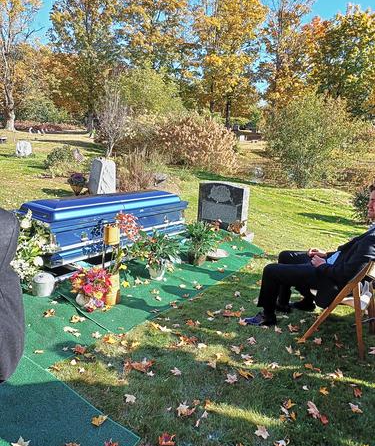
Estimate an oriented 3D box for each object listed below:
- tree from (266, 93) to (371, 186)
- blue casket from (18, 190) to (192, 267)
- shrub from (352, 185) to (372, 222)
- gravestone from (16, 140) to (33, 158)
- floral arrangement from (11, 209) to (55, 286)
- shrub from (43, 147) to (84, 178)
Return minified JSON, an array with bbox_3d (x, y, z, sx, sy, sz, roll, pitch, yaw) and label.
[{"bbox_3d":[4.680,-3.006,13.000,3.850,3.400,3.500,6,14,19],"label":"tree"},{"bbox_3d":[-0.945,-0.070,4.530,0.690,0.600,2.100,13,16,38],"label":"blue casket"},{"bbox_3d":[4.957,-0.540,10.000,0.900,0.950,0.900,2,11,0],"label":"shrub"},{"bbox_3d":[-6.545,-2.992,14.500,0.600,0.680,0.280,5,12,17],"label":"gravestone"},{"bbox_3d":[-1.512,0.257,3.500,0.520,0.760,0.400,1,13,-3],"label":"floral arrangement"},{"bbox_3d":[-3.372,-1.686,9.900,1.000,0.820,0.950,2,11,0],"label":"shrub"}]

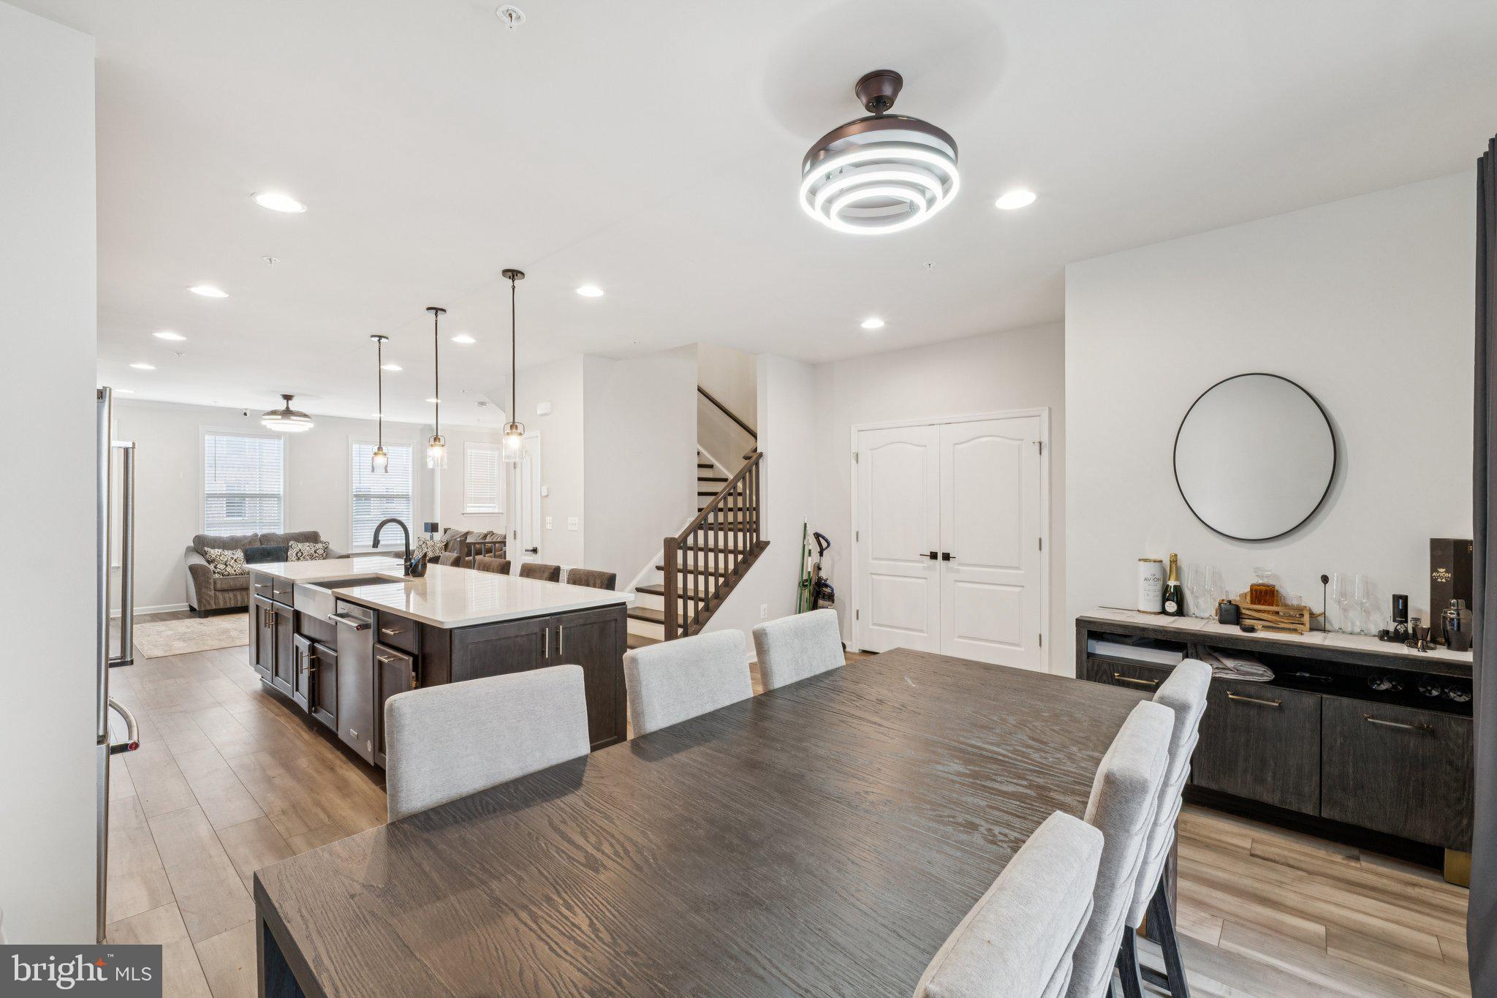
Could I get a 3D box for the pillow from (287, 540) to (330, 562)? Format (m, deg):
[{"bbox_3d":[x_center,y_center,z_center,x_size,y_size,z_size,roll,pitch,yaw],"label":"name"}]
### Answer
[{"bbox_3d":[-6.201,0.785,8.803,0.150,0.400,0.470,-20,-13,39],"label":"pillow"}]

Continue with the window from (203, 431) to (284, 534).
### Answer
[{"bbox_3d":[-7.105,-0.043,8.798,0.100,1.745,0.910,0,0,41],"label":"window"}]

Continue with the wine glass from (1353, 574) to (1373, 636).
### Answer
[{"bbox_3d":[2.636,0.461,2.677,0.072,0.250,0.072,0,0,41],"label":"wine glass"}]

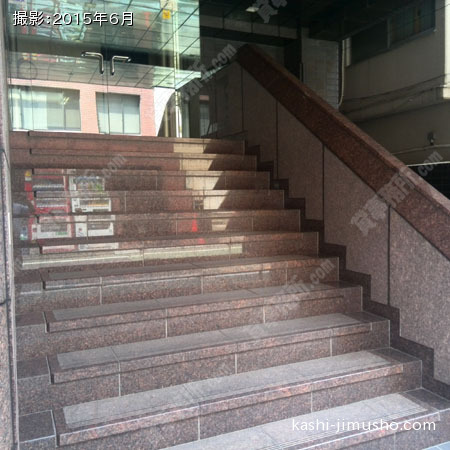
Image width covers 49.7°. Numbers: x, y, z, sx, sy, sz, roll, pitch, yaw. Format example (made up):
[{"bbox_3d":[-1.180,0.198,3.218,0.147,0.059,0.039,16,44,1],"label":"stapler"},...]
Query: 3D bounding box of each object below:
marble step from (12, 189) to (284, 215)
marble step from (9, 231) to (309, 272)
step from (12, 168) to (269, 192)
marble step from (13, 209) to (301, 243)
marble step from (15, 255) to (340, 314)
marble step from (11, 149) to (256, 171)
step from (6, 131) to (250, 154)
[{"bbox_3d":[-0.541,-0.199,3.954,2.194,0.172,0.277,-3,4,-23],"label":"marble step"},{"bbox_3d":[-0.327,0.176,3.489,2.194,0.172,0.277,-3,4,-23],"label":"marble step"},{"bbox_3d":[-0.648,-0.386,4.187,2.194,0.172,0.277,-3,4,-23],"label":"step"},{"bbox_3d":[-0.434,-0.012,3.722,2.194,0.172,0.277,-3,4,-23],"label":"marble step"},{"bbox_3d":[-0.219,0.363,3.256,2.194,0.172,0.277,-3,4,-23],"label":"marble step"},{"bbox_3d":[-0.755,-0.574,4.420,2.194,0.172,0.277,-3,4,-23],"label":"marble step"},{"bbox_3d":[-0.848,-0.748,4.626,2.192,0.172,0.310,-2,4,-25],"label":"step"}]

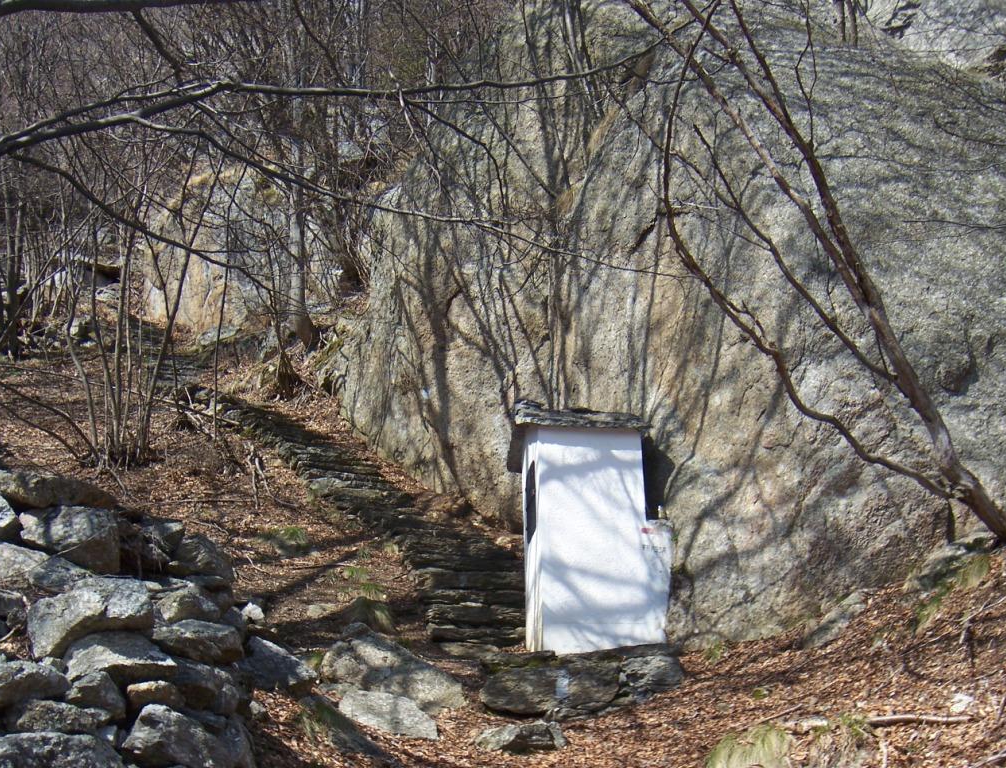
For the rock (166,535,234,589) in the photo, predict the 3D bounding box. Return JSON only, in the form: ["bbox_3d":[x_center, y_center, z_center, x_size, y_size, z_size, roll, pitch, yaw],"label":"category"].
[{"bbox_3d":[-2.004,1.176,8.800,0.427,0.341,0.384,0,-9,-13],"label":"rock"}]

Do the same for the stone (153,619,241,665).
[{"bbox_3d":[-1.879,1.581,8.200,0.538,0.257,0.403,0,-9,-13],"label":"stone"}]

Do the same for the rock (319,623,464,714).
[{"bbox_3d":[-0.803,2.039,9.600,0.992,0.500,0.645,-1,1,-5],"label":"rock"}]

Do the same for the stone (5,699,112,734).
[{"bbox_3d":[-2.433,1.820,7.300,0.534,0.180,0.401,1,-10,-18],"label":"stone"}]

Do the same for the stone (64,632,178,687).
[{"bbox_3d":[-2.179,1.567,7.600,0.605,0.272,0.424,1,-10,-16],"label":"stone"}]

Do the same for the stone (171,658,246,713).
[{"bbox_3d":[-1.774,1.806,8.000,0.433,0.309,0.412,0,-9,-12],"label":"stone"}]

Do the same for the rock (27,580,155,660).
[{"bbox_3d":[-2.380,1.352,7.700,0.668,0.434,0.468,1,-10,-17],"label":"rock"}]

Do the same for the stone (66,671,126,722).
[{"bbox_3d":[-2.294,1.751,7.500,0.313,0.250,0.297,1,-10,-17],"label":"stone"}]

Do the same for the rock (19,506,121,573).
[{"bbox_3d":[-2.627,0.949,8.100,0.567,0.379,0.454,1,-10,-18],"label":"rock"}]

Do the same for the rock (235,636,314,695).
[{"bbox_3d":[-1.469,1.819,8.600,0.496,0.355,0.397,0,-9,-10],"label":"rock"}]

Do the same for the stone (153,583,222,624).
[{"bbox_3d":[-2.013,1.401,8.500,0.412,0.255,0.350,0,-9,-13],"label":"stone"}]

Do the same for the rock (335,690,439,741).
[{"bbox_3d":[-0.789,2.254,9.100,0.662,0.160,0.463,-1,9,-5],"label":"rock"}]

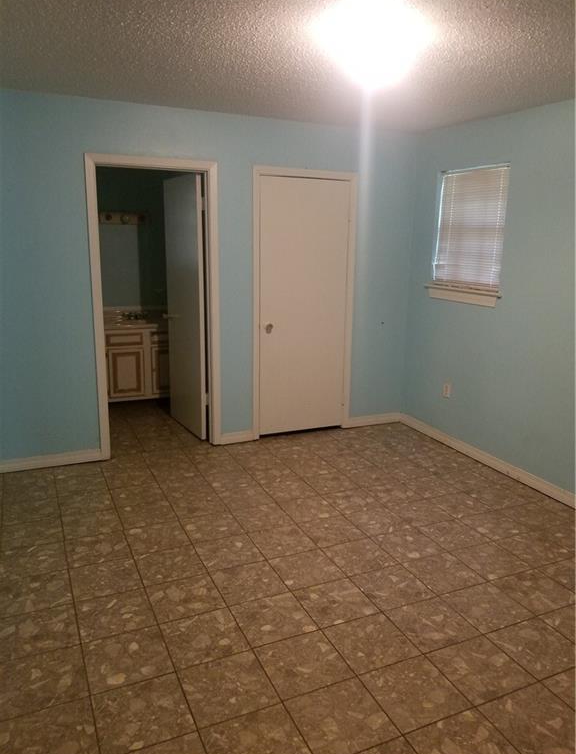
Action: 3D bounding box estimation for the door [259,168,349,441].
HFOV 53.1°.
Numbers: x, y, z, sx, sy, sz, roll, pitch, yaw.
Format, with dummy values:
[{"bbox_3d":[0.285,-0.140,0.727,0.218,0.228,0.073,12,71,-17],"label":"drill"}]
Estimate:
[{"bbox_3d":[0.124,-0.535,4.621,0.757,2.000,0.045,-5,14,-23],"label":"door"}]

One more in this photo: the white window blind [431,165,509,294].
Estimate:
[{"bbox_3d":[1.335,-1.038,4.274,0.090,0.960,0.762,-5,14,-23],"label":"white window blind"}]

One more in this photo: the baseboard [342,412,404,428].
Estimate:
[{"bbox_3d":[0.767,0.388,5.099,0.574,0.088,0.020,-5,14,-23],"label":"baseboard"}]

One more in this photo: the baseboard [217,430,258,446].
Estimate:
[{"bbox_3d":[-0.403,0.485,4.596,0.300,0.086,0.020,-5,14,-23],"label":"baseboard"}]

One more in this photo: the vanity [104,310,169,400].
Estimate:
[{"bbox_3d":[-1.474,-0.181,5.730,0.980,0.860,0.550,-5,14,-23],"label":"vanity"}]

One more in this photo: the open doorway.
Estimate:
[{"bbox_3d":[-0.945,-0.467,4.197,0.891,2.101,0.150,-5,14,-23],"label":"open doorway"}]

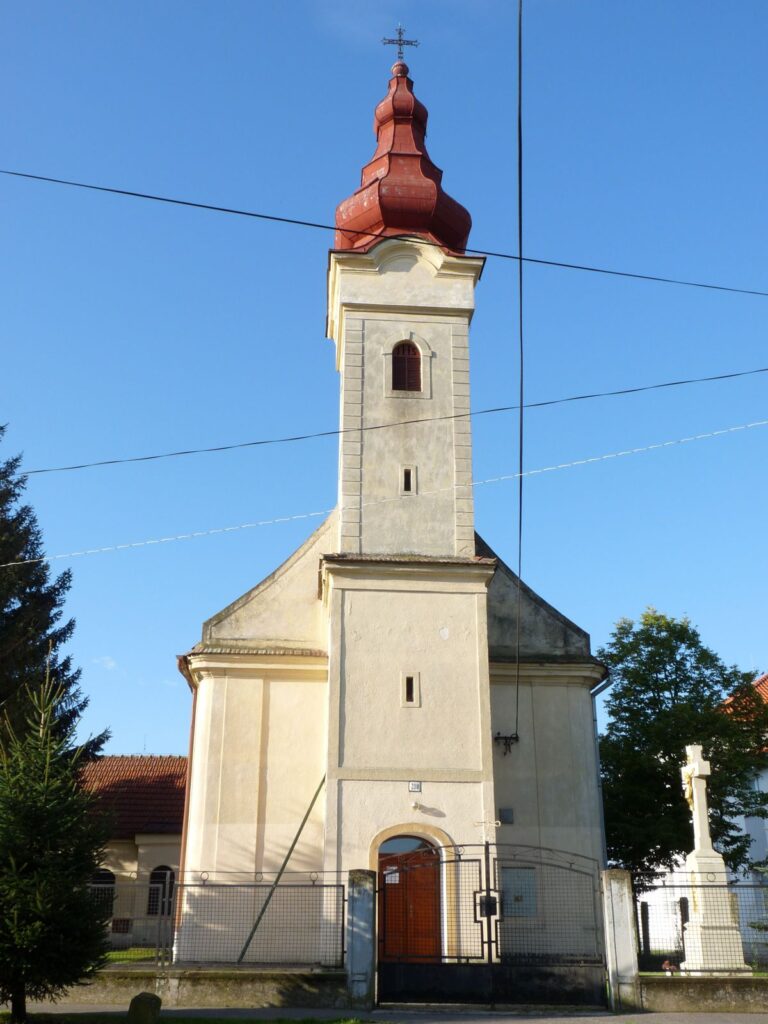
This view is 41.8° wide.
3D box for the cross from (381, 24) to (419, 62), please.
[{"bbox_3d":[0.494,-14.022,30.093,1.144,1.475,0.120,2,-21,-4],"label":"cross"}]

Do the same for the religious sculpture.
[{"bbox_3d":[5.495,5.989,17.203,0.900,3.905,0.920,3,-21,-7],"label":"religious sculpture"}]

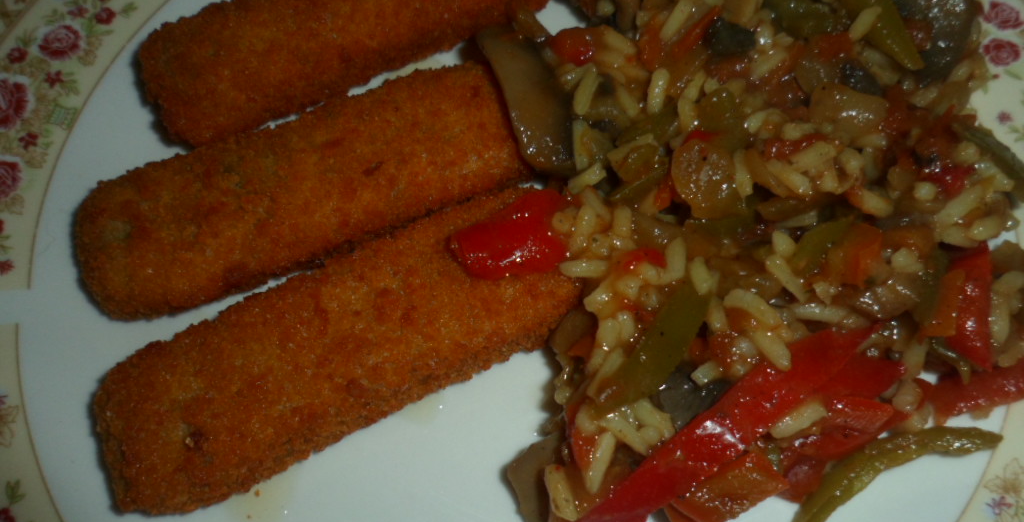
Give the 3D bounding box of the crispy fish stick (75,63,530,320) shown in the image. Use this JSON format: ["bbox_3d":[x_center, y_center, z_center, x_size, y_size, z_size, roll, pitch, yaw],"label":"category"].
[{"bbox_3d":[-0.040,-0.016,0.158,0.093,0.017,0.029,-20,67,-7],"label":"crispy fish stick"}]

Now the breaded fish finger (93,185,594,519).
[{"bbox_3d":[-0.031,0.015,0.144,0.090,0.016,0.030,-25,68,-9],"label":"breaded fish finger"}]

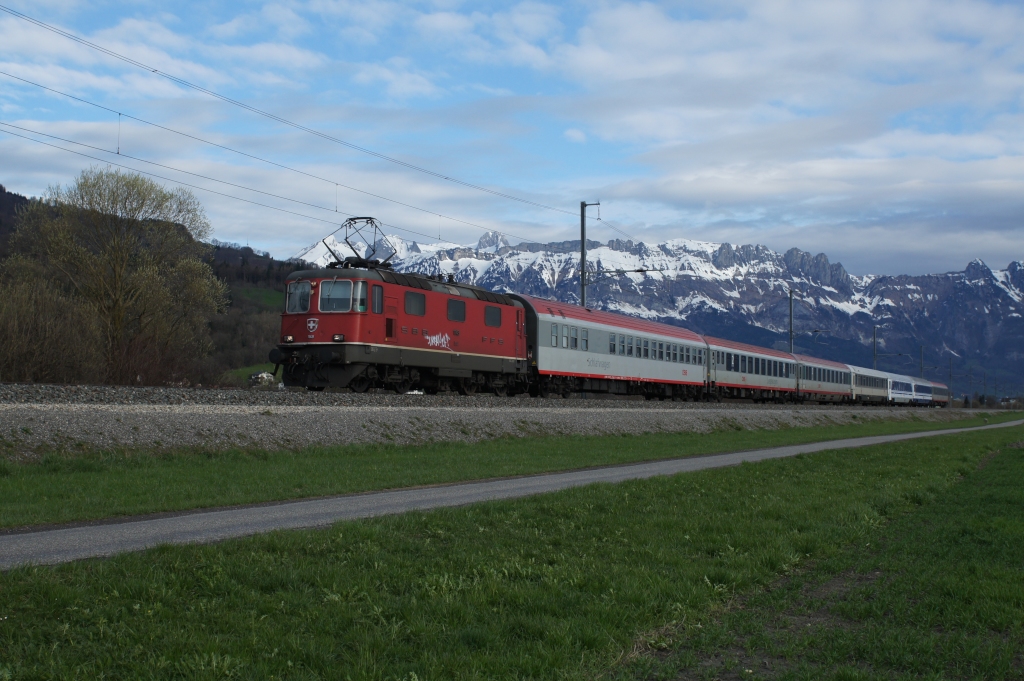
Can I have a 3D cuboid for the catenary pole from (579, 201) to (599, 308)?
[{"bbox_3d":[4.395,-1.970,66.623,1.100,11.500,0.300,-2,-4,25],"label":"catenary pole"}]

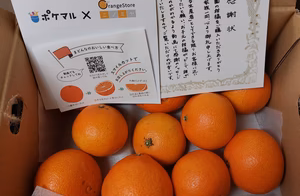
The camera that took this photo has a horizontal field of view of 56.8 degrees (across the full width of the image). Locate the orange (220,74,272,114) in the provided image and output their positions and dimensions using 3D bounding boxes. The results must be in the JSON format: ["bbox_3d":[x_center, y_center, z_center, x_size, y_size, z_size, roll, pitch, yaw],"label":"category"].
[{"bbox_3d":[0.146,-0.014,0.425,0.078,0.075,0.078,0,69,-1],"label":"orange"}]

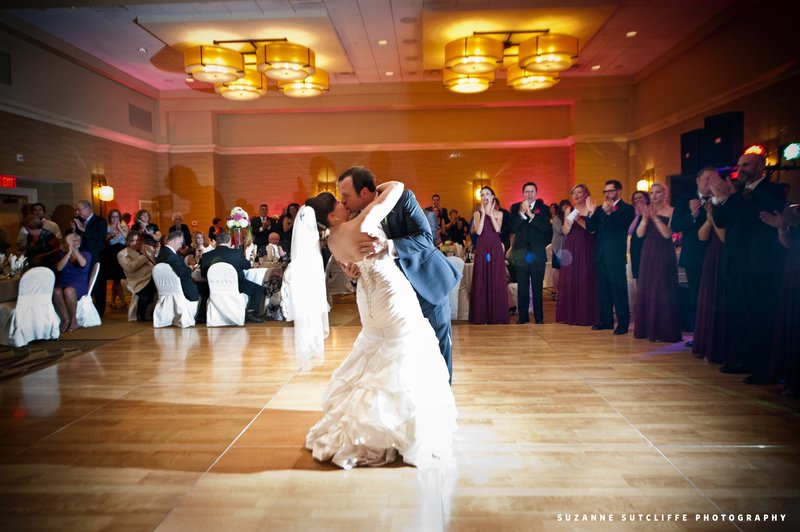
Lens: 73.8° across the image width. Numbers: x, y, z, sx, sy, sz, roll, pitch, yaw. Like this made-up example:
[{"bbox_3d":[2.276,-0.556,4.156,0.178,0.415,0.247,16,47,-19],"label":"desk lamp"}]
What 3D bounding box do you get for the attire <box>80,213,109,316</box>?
[{"bbox_3d":[-4.543,0.007,7.950,0.420,1.510,0.500,-5,6,-41],"label":"attire"}]

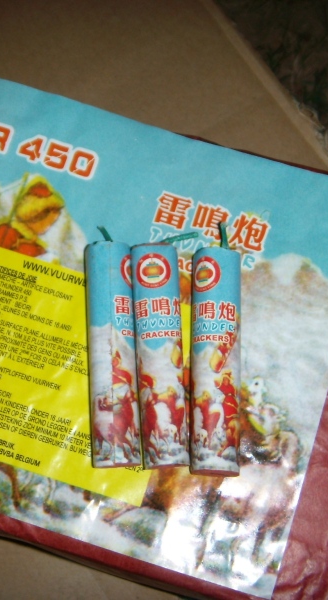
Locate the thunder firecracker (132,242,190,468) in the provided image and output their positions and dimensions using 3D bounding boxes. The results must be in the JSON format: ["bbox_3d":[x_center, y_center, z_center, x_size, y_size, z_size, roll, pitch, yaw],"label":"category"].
[{"bbox_3d":[-0.001,0.021,0.336,0.018,0.018,0.085,-4,75,4],"label":"thunder firecracker"}]

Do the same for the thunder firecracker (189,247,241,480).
[{"bbox_3d":[0.020,0.022,0.333,0.018,0.018,0.085,0,75,5],"label":"thunder firecracker"}]

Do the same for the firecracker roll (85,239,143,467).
[{"bbox_3d":[-0.019,0.020,0.337,0.018,0.018,0.085,-4,75,4],"label":"firecracker roll"}]

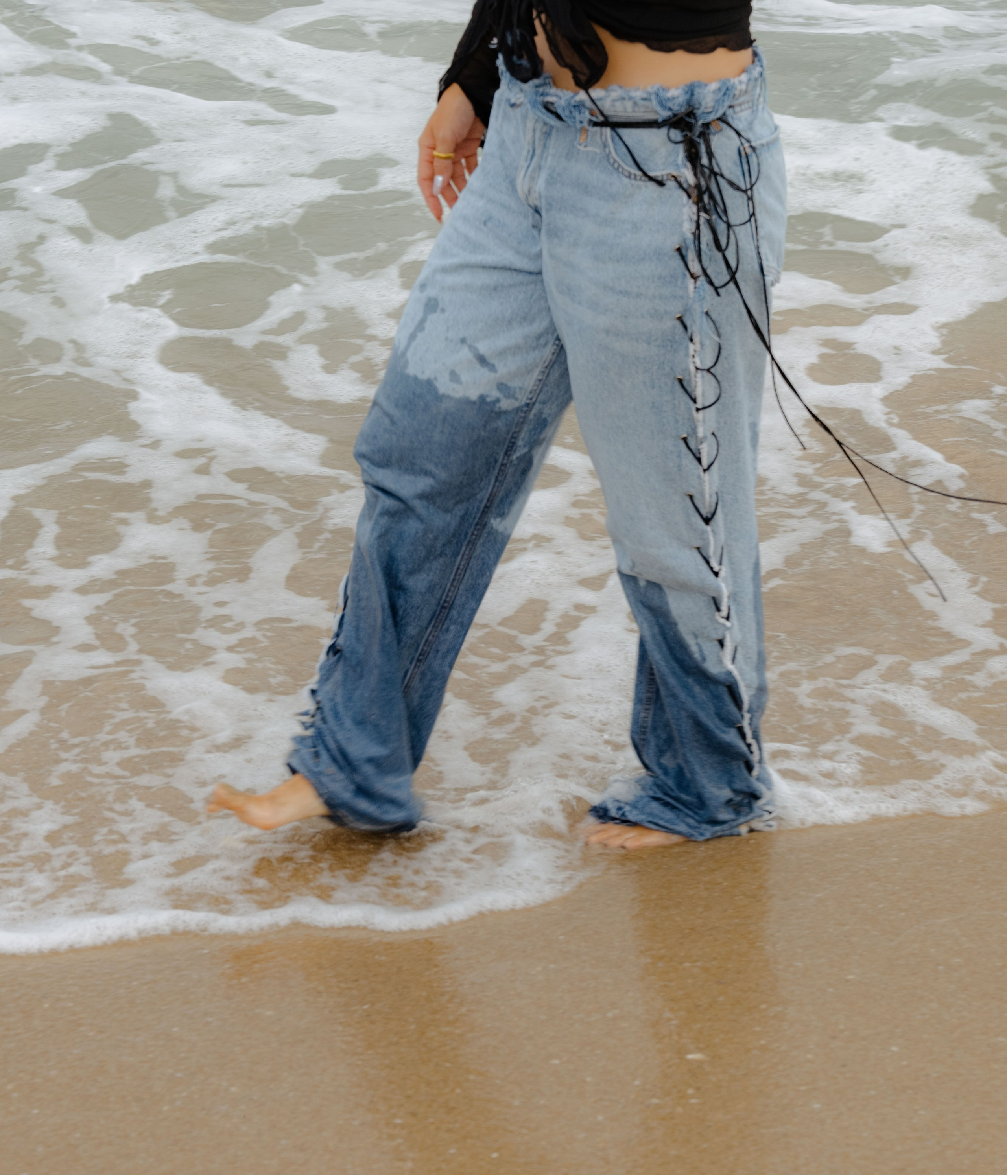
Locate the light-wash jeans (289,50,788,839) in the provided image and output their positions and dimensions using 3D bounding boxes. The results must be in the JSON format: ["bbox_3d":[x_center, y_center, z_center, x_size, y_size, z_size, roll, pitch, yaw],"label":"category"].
[{"bbox_3d":[0.043,-0.163,3.804,0.600,0.980,0.430,-9,21,-24],"label":"light-wash jeans"}]

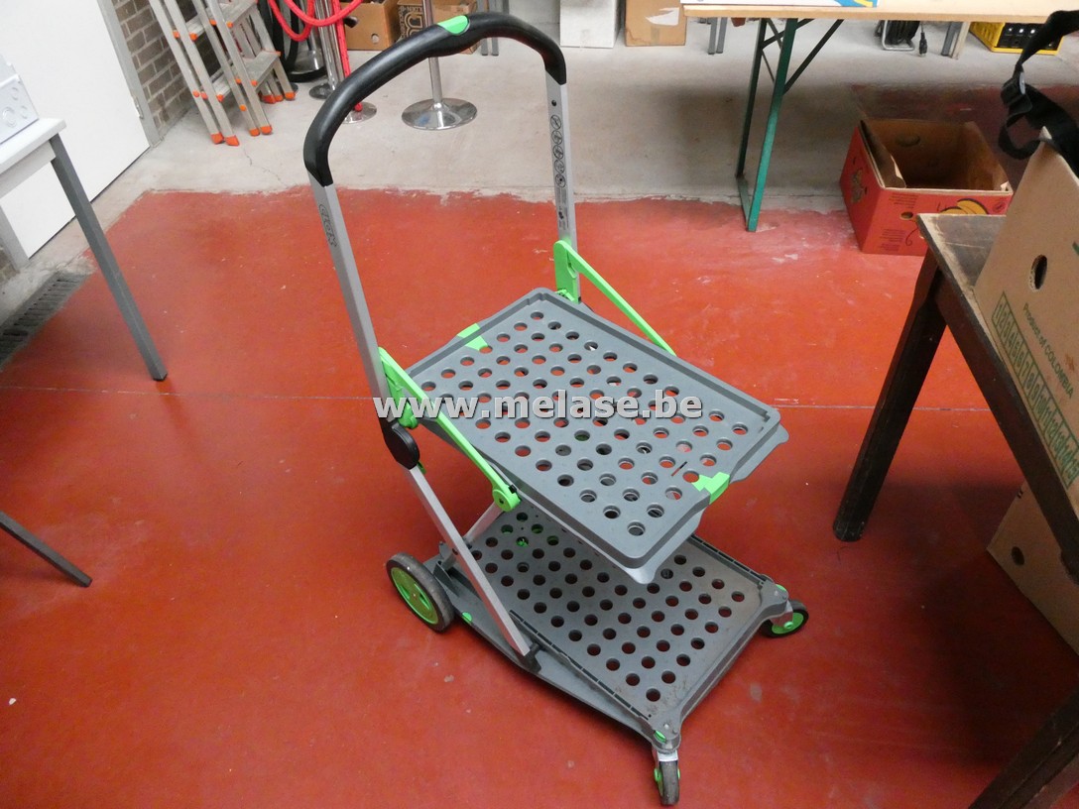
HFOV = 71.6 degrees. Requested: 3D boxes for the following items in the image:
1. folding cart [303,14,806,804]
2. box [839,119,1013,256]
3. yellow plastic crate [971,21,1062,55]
[{"bbox_3d":[0.116,0.024,1.159,0.673,1.053,0.542,32,52,31],"label":"folding cart"},{"bbox_3d":[1.349,-0.770,2.663,0.394,0.244,0.556,6,42,8],"label":"box"},{"bbox_3d":[2.711,-2.186,4.203,0.340,0.290,0.377,3,41,5],"label":"yellow plastic crate"}]

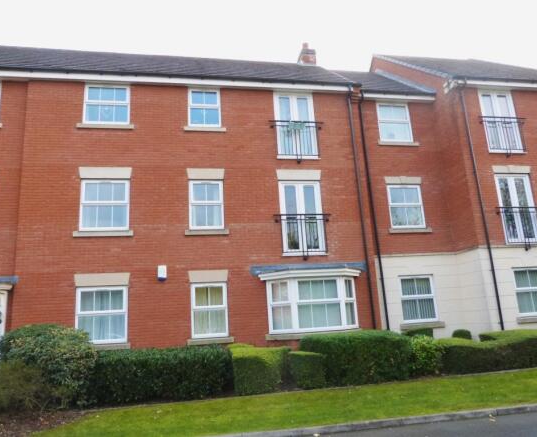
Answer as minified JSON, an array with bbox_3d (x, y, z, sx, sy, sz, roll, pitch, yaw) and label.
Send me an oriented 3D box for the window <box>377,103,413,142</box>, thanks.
[{"bbox_3d":[3.952,-2.992,13.168,1.052,1.305,0.100,-1,-13,-12],"label":"window"}]

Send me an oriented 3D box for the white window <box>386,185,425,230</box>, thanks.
[{"bbox_3d":[4.127,-0.355,12.632,1.090,1.330,0.080,-1,-13,-11],"label":"white window"}]

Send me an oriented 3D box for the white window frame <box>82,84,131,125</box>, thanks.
[{"bbox_3d":[-4.269,-3.001,11.184,1.143,1.134,0.100,-1,-13,-11],"label":"white window frame"}]

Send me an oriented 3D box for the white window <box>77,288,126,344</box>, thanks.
[{"bbox_3d":[-3.931,2.300,9.984,1.138,1.328,0.100,-1,-13,-11],"label":"white window"}]

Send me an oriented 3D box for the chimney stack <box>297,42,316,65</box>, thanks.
[{"bbox_3d":[1.513,-6.353,16.404,0.520,1.099,0.530,-1,-13,-11],"label":"chimney stack"}]

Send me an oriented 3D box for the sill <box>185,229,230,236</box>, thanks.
[{"bbox_3d":[-1.580,0.379,10.893,1.114,0.149,0.150,-1,-13,-12],"label":"sill"}]

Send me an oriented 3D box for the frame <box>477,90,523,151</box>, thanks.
[{"bbox_3d":[6.957,-2.897,12.629,1.157,2.008,0.100,-1,-13,-12],"label":"frame"}]

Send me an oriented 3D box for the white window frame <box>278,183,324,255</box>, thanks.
[{"bbox_3d":[0.923,-0.009,11.527,1.176,2.063,0.100,-1,-13,-12],"label":"white window frame"}]

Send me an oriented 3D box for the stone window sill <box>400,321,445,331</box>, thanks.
[{"bbox_3d":[4.303,3.014,11.802,1.337,0.135,0.150,-1,-13,-11],"label":"stone window sill"}]

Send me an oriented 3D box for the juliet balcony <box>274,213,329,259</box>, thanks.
[{"bbox_3d":[0.947,0.507,11.261,1.608,1.240,0.160,-1,-13,-12],"label":"juliet balcony"}]

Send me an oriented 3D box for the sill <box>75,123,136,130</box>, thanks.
[{"bbox_3d":[-4.233,-2.384,11.006,1.416,0.135,0.150,-1,-13,-11],"label":"sill"}]

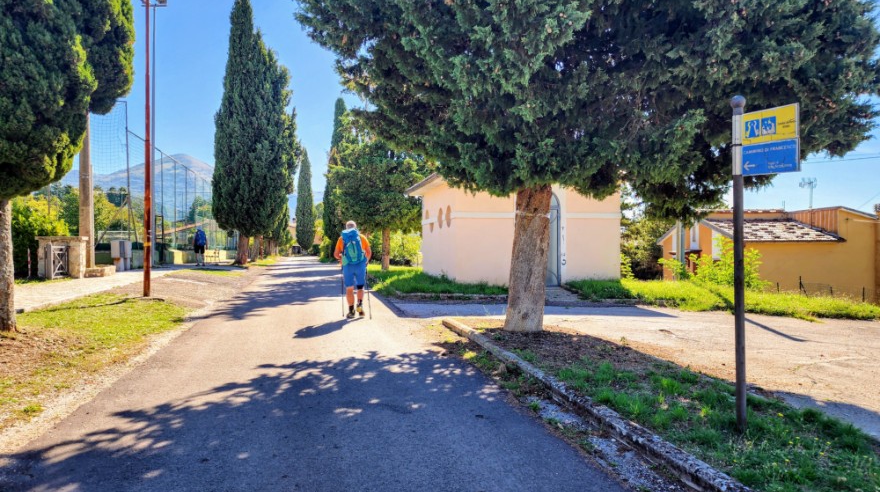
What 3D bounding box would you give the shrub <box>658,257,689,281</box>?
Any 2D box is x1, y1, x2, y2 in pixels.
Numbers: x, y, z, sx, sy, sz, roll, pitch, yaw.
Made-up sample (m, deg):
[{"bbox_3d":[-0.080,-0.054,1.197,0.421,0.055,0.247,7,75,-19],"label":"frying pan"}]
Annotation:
[{"bbox_3d":[7.388,0.710,18.500,0.950,0.800,0.850,0,0,0],"label":"shrub"}]

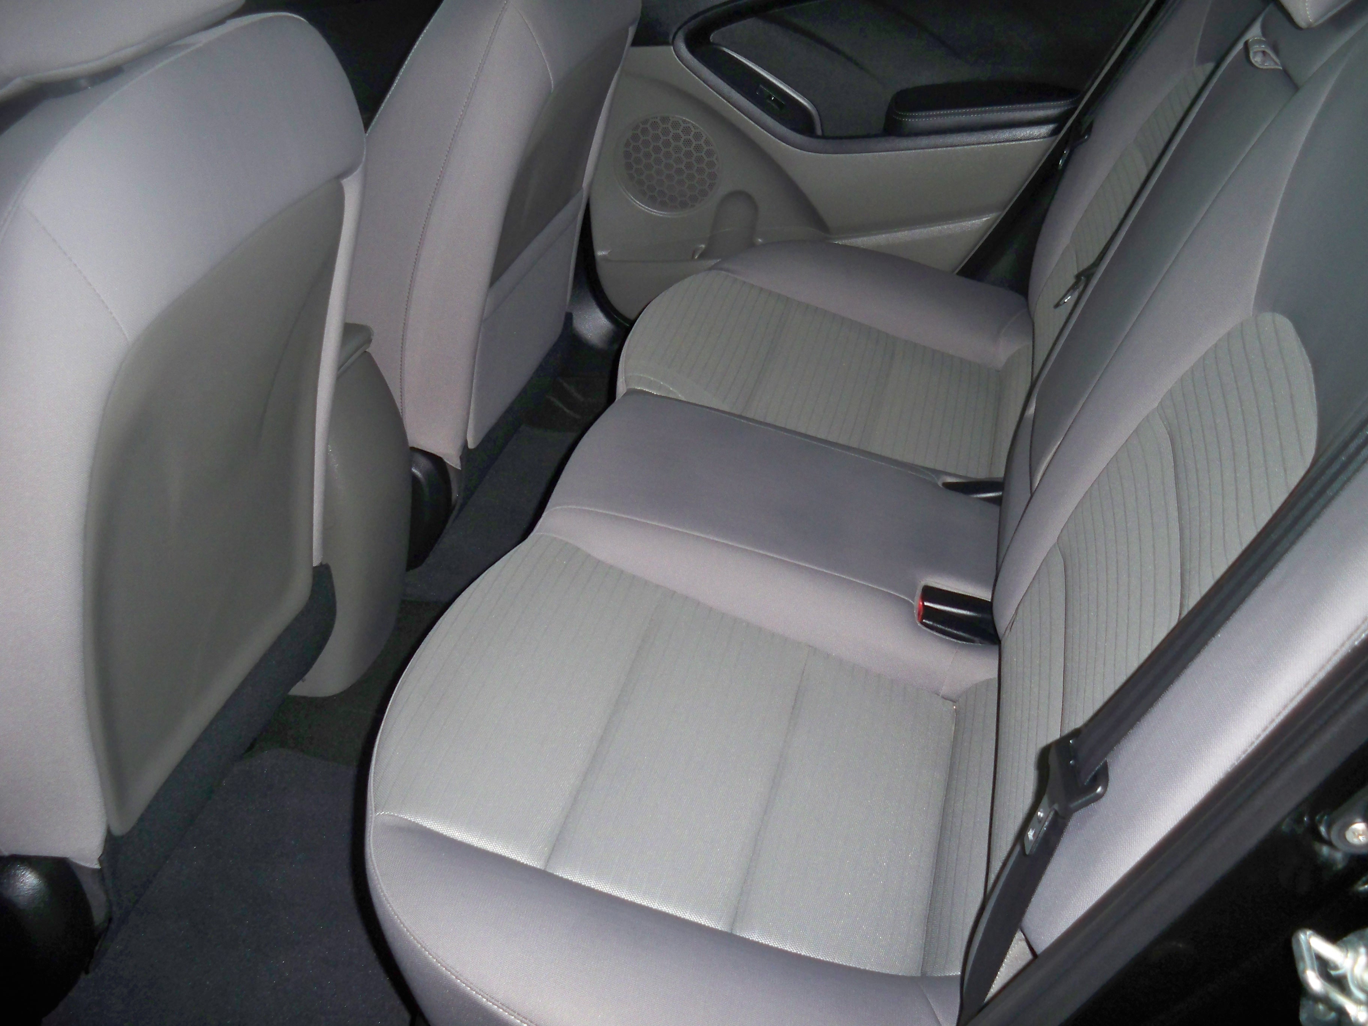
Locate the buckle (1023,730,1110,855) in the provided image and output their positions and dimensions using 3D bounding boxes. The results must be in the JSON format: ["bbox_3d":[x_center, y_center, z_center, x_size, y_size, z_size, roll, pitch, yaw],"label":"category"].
[{"bbox_3d":[0.239,0.179,0.870,0.021,0.079,0.063,19,30,-10],"label":"buckle"}]

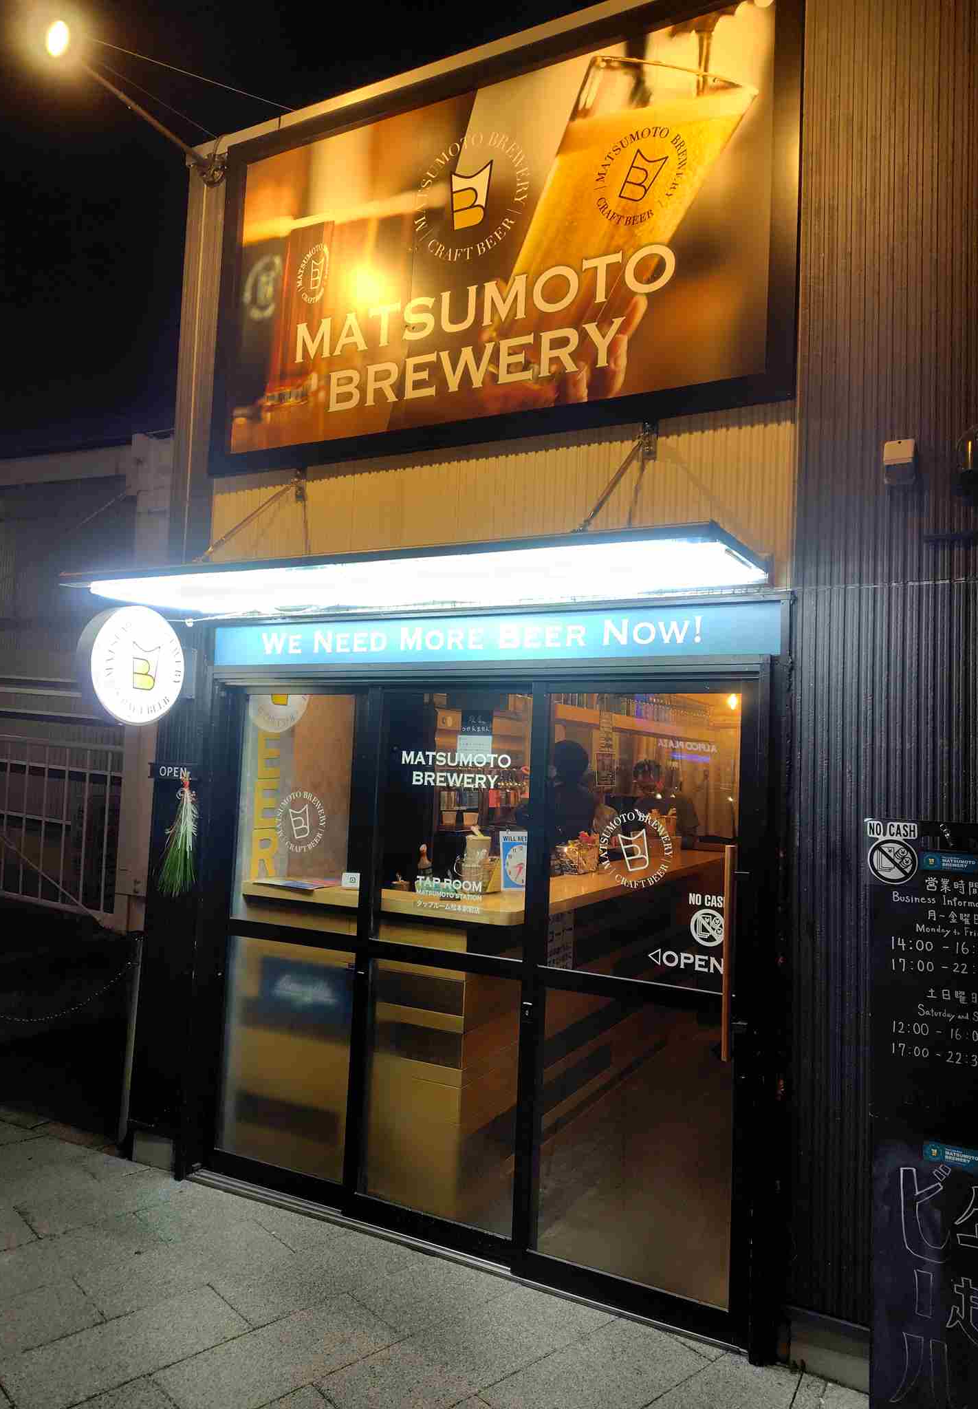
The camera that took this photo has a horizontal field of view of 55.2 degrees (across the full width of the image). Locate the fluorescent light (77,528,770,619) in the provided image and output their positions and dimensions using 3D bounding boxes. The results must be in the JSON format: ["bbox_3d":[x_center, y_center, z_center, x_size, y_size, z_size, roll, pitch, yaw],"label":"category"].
[{"bbox_3d":[-0.309,-0.386,2.906,2.184,0.068,0.642,0,-4,27],"label":"fluorescent light"}]

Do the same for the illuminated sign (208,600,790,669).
[{"bbox_3d":[-0.103,-0.221,3.181,2.128,0.160,0.060,0,-4,27],"label":"illuminated sign"}]

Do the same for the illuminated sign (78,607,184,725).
[{"bbox_3d":[-1.318,-0.146,3.446,0.074,0.440,0.442,0,-4,27],"label":"illuminated sign"}]

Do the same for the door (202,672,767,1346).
[{"bbox_3d":[-0.155,0.844,3.155,2.087,1.890,0.110,0,-4,27],"label":"door"}]

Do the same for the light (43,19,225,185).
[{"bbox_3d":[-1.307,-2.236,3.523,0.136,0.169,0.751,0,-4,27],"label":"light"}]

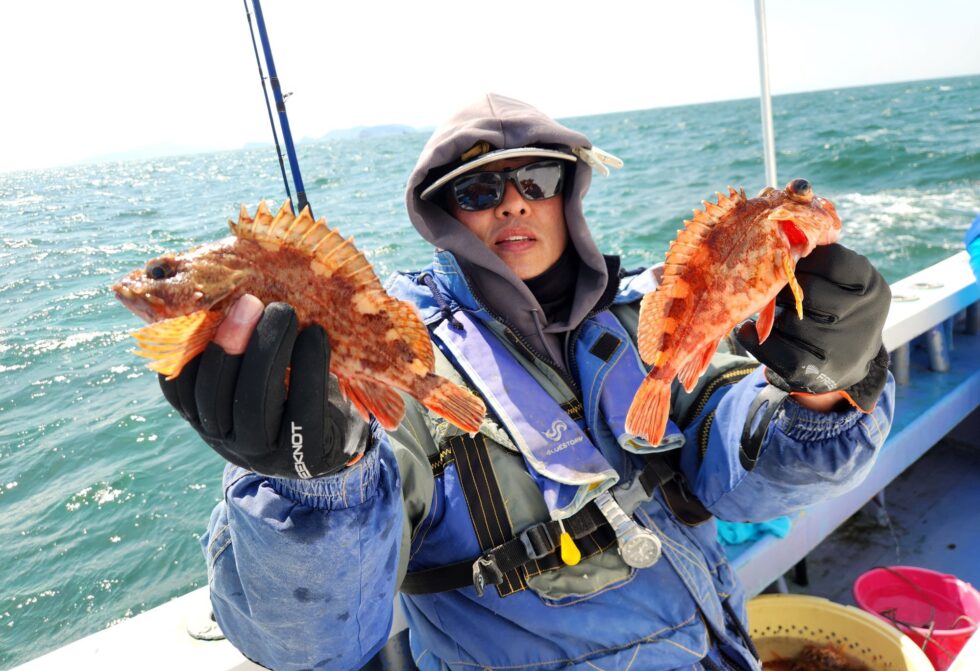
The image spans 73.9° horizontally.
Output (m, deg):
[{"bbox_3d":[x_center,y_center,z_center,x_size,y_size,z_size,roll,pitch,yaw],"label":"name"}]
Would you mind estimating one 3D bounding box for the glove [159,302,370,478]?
[{"bbox_3d":[-0.145,0.031,0.428,0.112,0.113,0.108,6,7,3],"label":"glove"}]

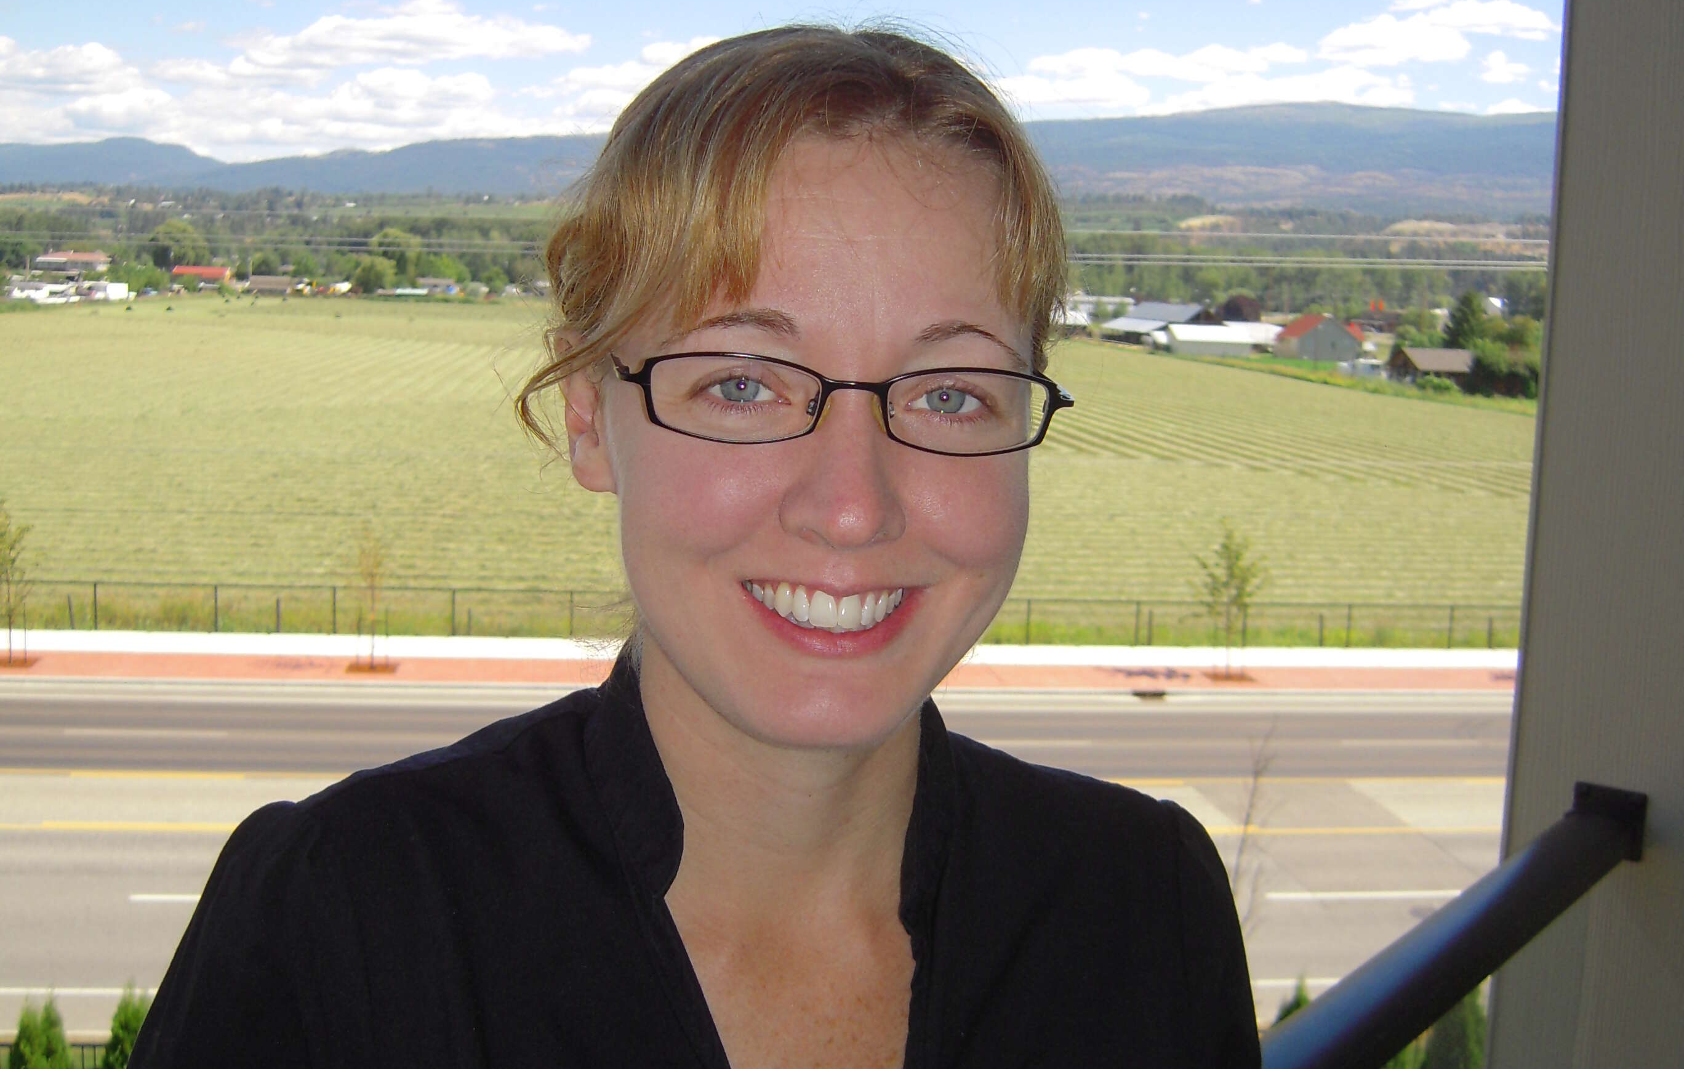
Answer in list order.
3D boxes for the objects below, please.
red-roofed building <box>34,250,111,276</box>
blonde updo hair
[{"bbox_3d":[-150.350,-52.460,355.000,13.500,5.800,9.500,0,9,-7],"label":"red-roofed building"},{"bbox_3d":[-0.015,-0.088,0.630,0.185,0.185,0.215,2,9,-5],"label":"blonde updo hair"}]

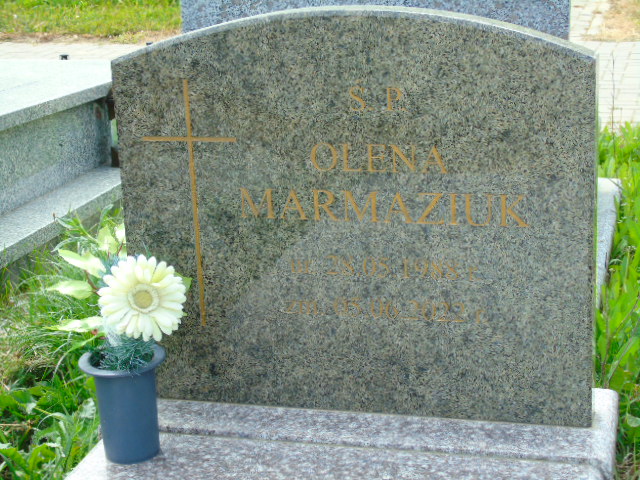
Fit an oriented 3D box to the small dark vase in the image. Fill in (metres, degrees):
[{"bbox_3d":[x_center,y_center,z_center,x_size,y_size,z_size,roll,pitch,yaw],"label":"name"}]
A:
[{"bbox_3d":[-0.243,0.209,1.662,0.108,0.129,0.108,-6,16,-9],"label":"small dark vase"}]

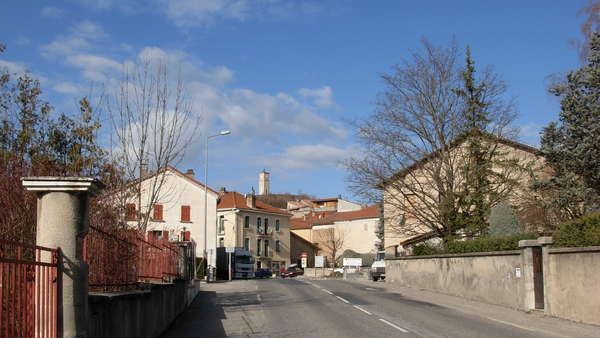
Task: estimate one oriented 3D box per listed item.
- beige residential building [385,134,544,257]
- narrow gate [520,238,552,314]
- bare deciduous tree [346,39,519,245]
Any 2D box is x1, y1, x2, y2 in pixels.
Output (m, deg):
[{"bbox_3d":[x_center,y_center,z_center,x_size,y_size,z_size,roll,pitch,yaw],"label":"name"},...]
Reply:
[{"bbox_3d":[14.963,3.253,50.771,14.000,10.385,11.000,-5,-10,27],"label":"beige residential building"},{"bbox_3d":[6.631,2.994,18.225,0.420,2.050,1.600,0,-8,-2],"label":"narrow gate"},{"bbox_3d":[6.714,-0.728,33.510,8.200,12.344,7.600,-1,-9,6],"label":"bare deciduous tree"}]

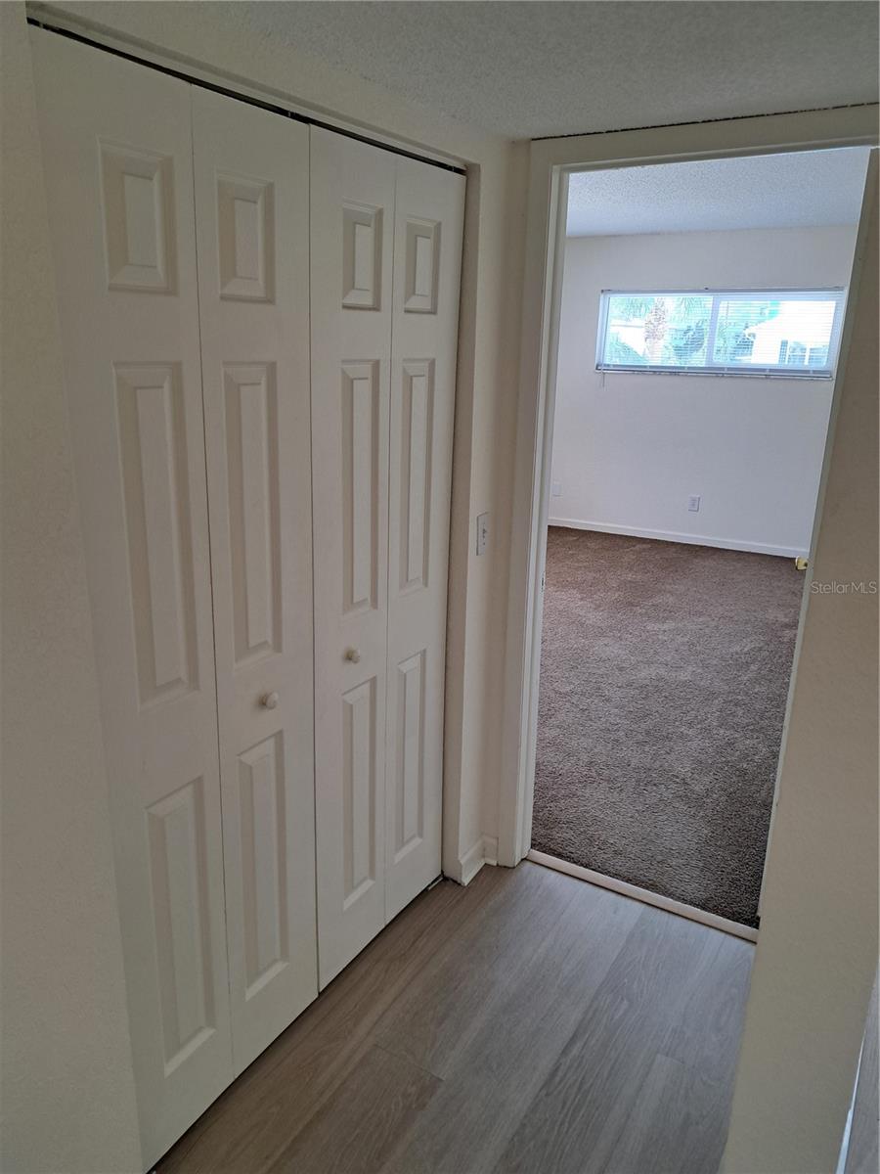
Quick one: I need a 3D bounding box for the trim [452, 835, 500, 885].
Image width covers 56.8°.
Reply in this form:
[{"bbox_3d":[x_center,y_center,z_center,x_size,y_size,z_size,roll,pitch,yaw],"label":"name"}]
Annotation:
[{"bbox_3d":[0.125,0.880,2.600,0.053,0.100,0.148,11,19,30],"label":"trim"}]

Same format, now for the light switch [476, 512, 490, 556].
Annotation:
[{"bbox_3d":[0.121,-0.147,2.290,0.012,0.115,0.070,11,19,30],"label":"light switch"}]

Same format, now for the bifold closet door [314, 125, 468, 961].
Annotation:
[{"bbox_3d":[-0.134,0.019,2.076,0.040,2.007,0.593,11,19,30],"label":"bifold closet door"}]

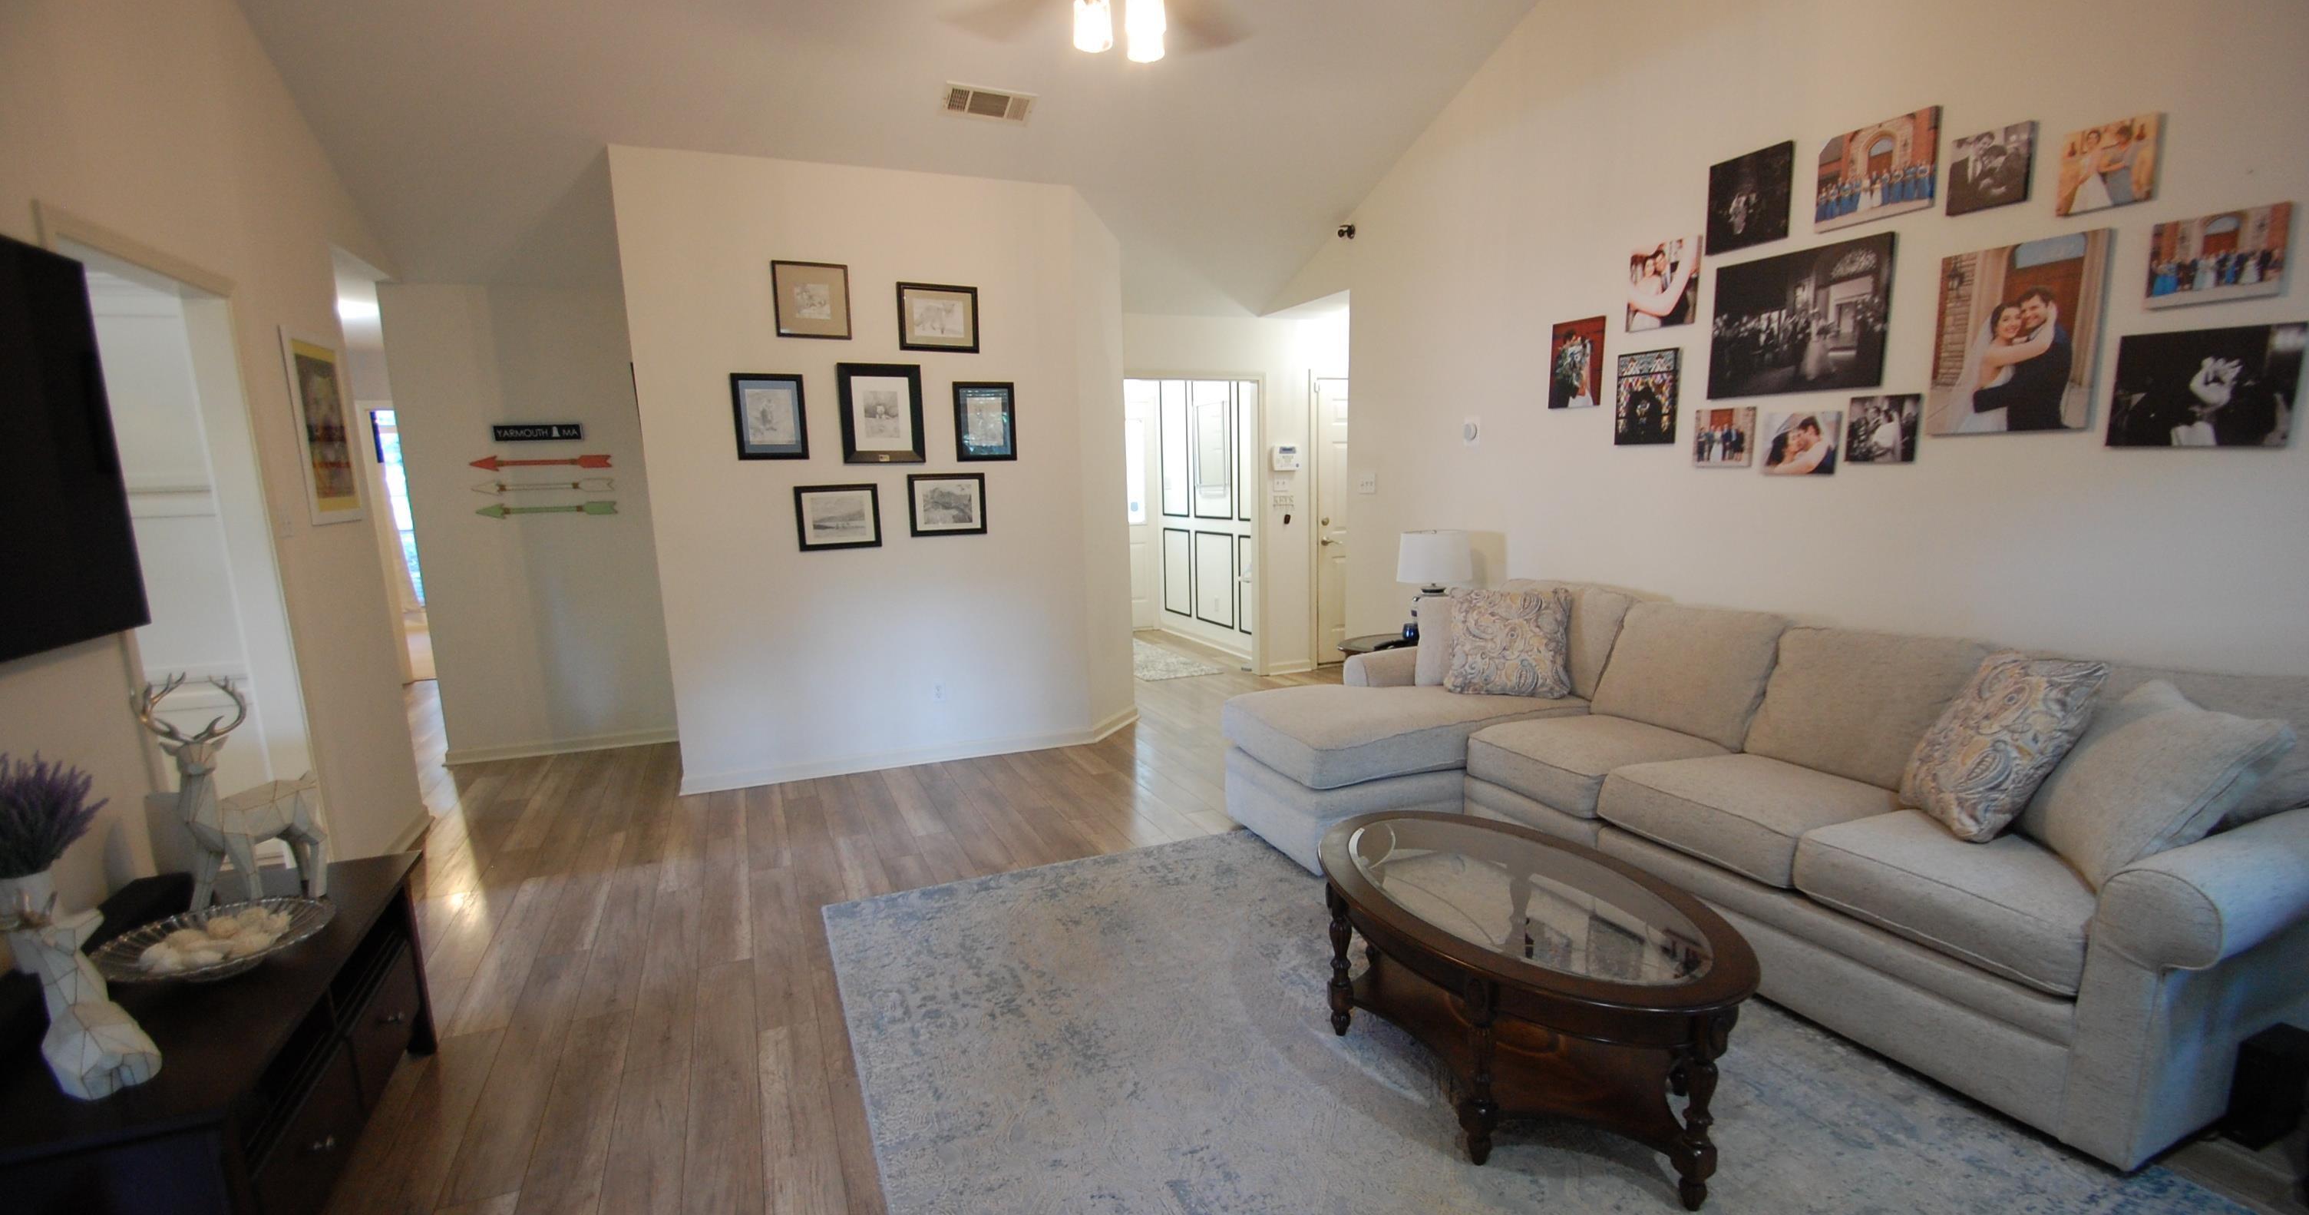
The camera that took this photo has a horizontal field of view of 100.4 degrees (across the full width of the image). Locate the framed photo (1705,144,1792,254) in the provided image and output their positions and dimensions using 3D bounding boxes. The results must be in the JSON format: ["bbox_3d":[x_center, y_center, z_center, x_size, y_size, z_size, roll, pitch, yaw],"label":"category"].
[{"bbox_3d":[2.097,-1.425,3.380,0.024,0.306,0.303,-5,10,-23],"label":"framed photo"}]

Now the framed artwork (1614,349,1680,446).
[{"bbox_3d":[1.982,-0.836,3.853,0.025,0.364,0.279,-6,10,-23],"label":"framed artwork"}]

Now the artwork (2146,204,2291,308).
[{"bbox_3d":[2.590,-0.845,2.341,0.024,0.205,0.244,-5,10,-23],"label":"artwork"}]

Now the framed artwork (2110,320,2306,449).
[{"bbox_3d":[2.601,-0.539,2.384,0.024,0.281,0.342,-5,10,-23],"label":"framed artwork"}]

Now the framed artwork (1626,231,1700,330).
[{"bbox_3d":[1.987,-1.253,3.744,0.025,0.327,0.310,-6,10,-23],"label":"framed artwork"}]

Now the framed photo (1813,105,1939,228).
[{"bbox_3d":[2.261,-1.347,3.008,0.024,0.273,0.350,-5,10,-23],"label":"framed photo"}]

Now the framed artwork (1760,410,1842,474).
[{"bbox_3d":[2.237,-0.563,3.316,0.025,0.210,0.252,-6,10,-23],"label":"framed artwork"}]

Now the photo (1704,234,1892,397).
[{"bbox_3d":[2.203,-0.973,3.301,0.025,0.467,0.596,-6,10,-23],"label":"photo"}]

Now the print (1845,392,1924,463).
[{"bbox_3d":[2.338,-0.568,3.077,0.025,0.206,0.205,-6,10,-23],"label":"print"}]

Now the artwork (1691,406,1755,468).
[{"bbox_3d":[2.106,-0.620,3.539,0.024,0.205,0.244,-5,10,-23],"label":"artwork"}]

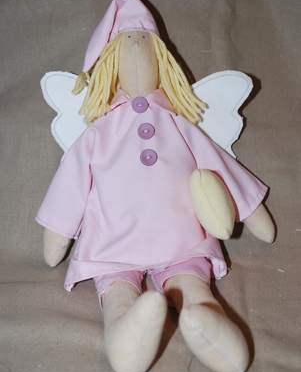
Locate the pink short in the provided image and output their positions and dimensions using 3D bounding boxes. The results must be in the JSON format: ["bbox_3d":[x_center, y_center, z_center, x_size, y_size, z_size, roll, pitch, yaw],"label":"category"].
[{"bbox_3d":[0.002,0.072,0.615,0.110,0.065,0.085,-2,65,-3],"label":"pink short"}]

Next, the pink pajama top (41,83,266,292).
[{"bbox_3d":[0.000,0.002,0.640,0.225,0.075,0.200,-4,77,-3],"label":"pink pajama top"}]

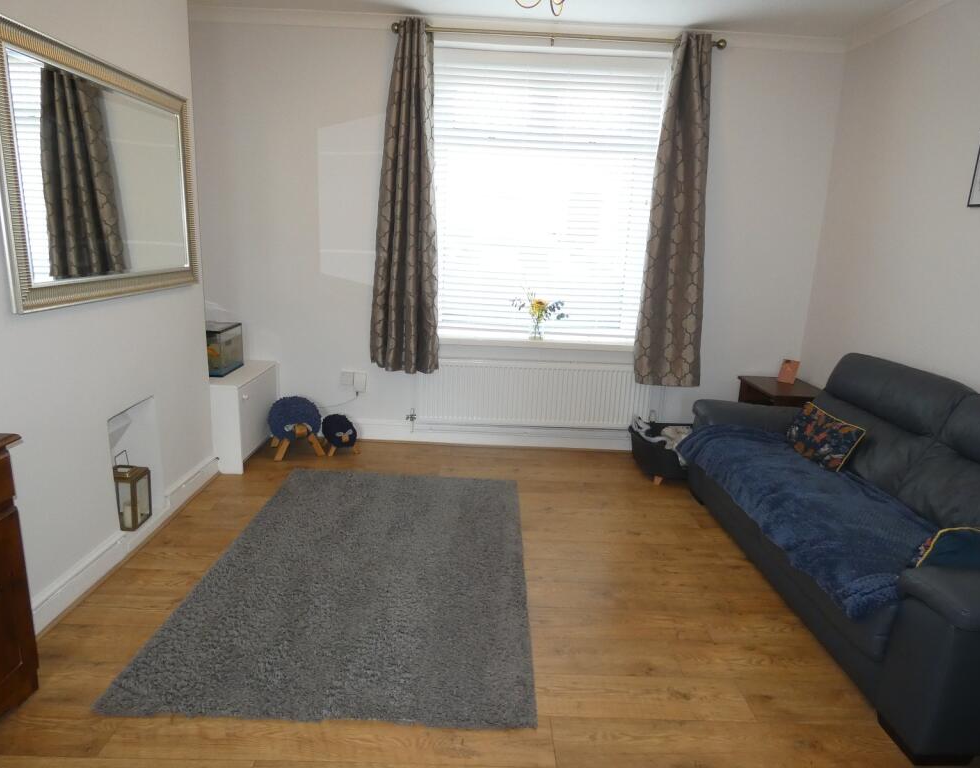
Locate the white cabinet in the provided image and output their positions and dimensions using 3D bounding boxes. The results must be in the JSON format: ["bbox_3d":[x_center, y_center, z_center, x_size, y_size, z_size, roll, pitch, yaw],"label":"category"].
[{"bbox_3d":[-1.768,0.191,3.974,0.520,0.554,0.747,3,15,0],"label":"white cabinet"}]

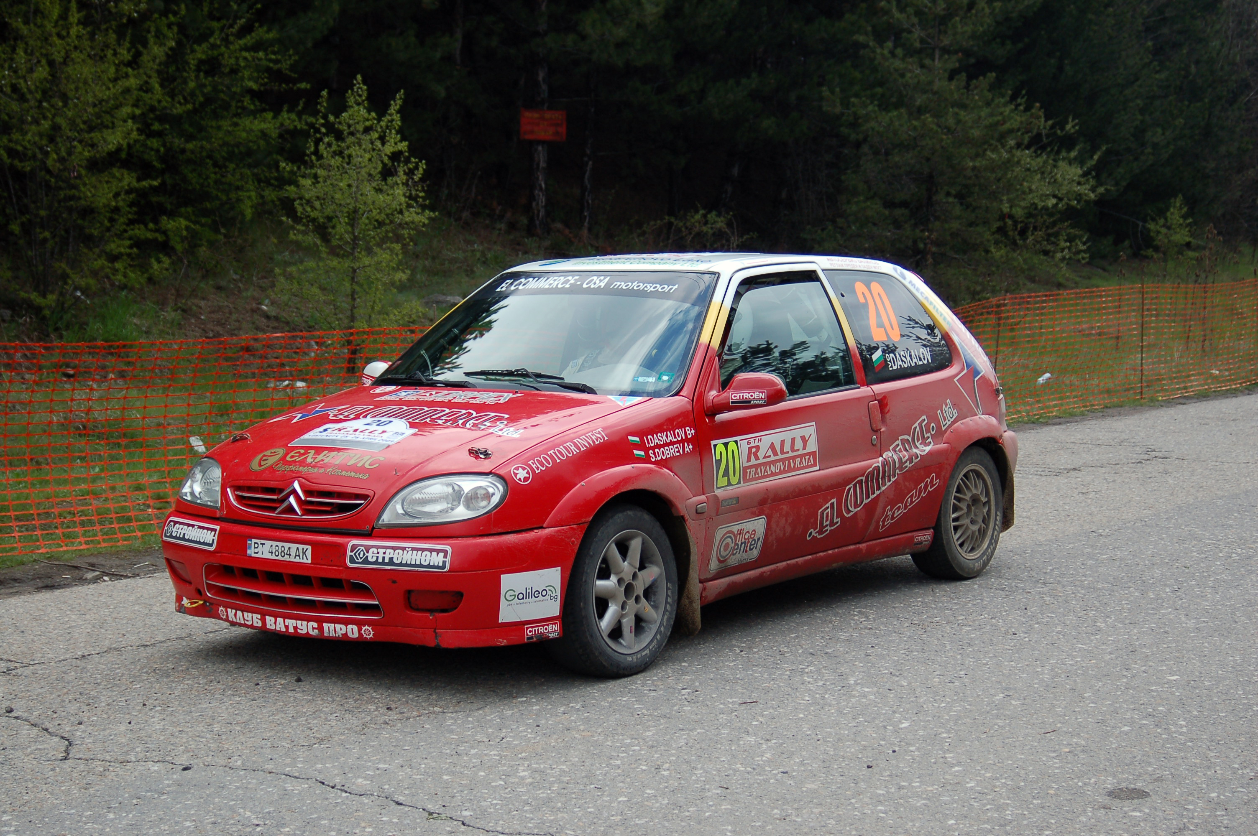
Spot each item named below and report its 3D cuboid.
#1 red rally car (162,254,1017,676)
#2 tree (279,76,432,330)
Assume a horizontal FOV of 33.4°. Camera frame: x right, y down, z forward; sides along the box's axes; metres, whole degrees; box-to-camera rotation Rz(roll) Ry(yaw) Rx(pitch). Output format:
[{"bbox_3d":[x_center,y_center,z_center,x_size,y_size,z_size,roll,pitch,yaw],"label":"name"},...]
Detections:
[{"bbox_3d":[0.047,0.047,7.950,1.660,1.350,3.720,3,6,36],"label":"red rally car"},{"bbox_3d":[-2.417,-1.710,18.500,1.350,2.620,1.350,0,5,0],"label":"tree"}]

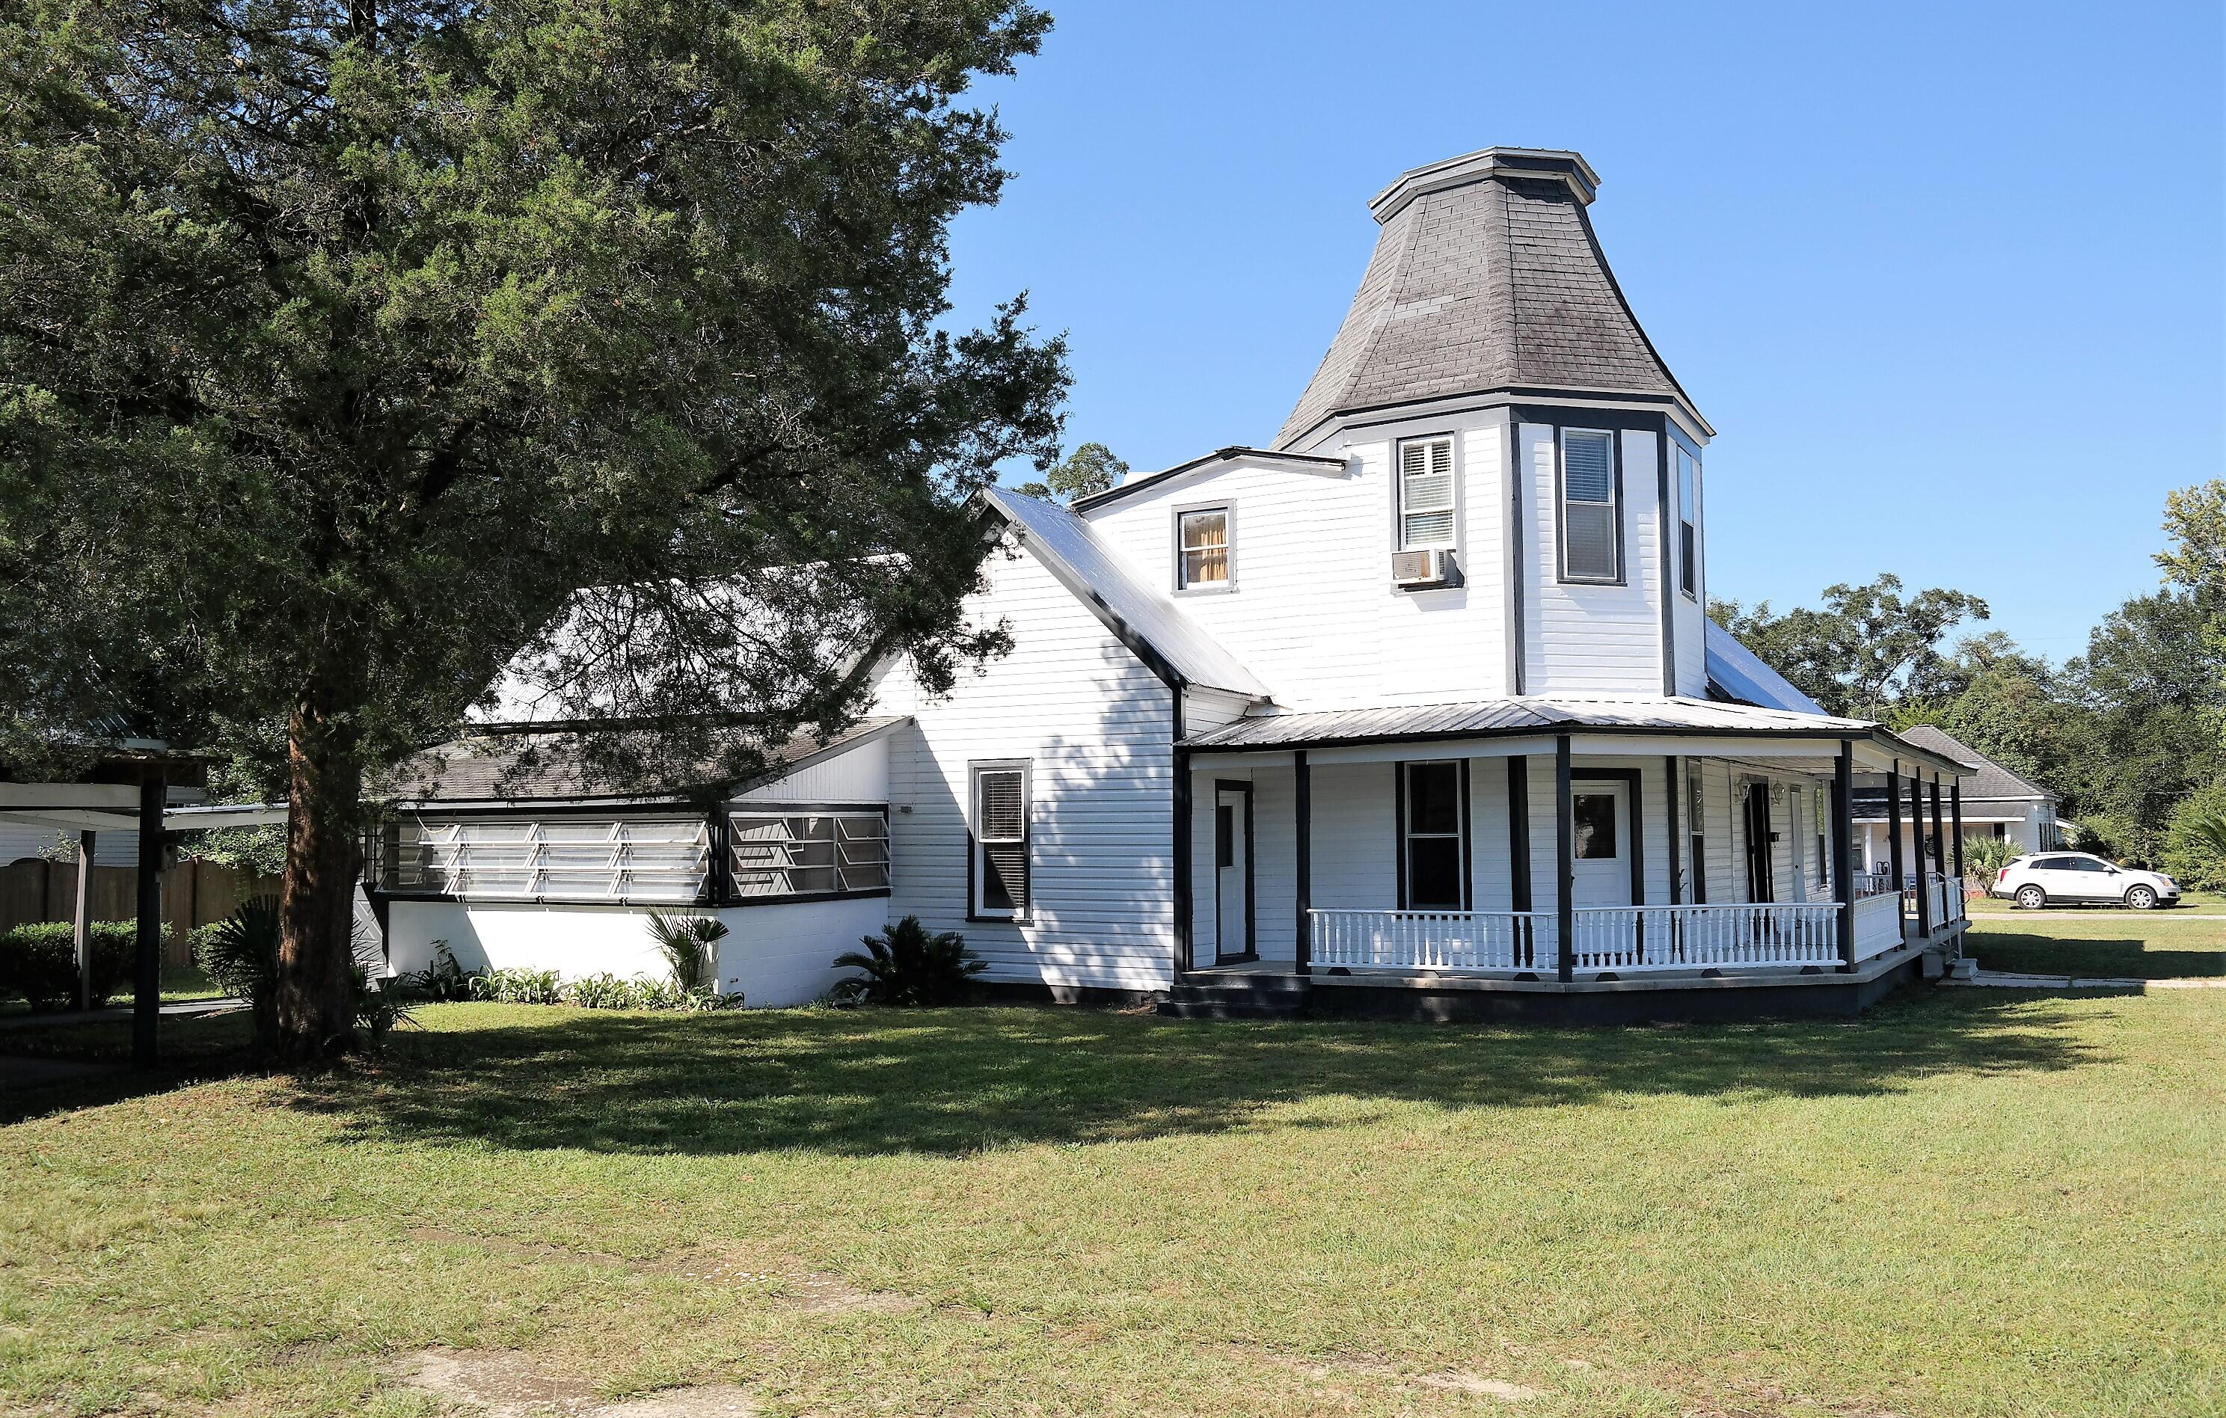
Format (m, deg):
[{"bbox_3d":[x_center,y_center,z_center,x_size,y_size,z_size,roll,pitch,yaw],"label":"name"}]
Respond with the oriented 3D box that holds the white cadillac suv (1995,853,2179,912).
[{"bbox_3d":[28.650,5.054,49.323,4.830,1.670,1.910,-2,-5,25],"label":"white cadillac suv"}]

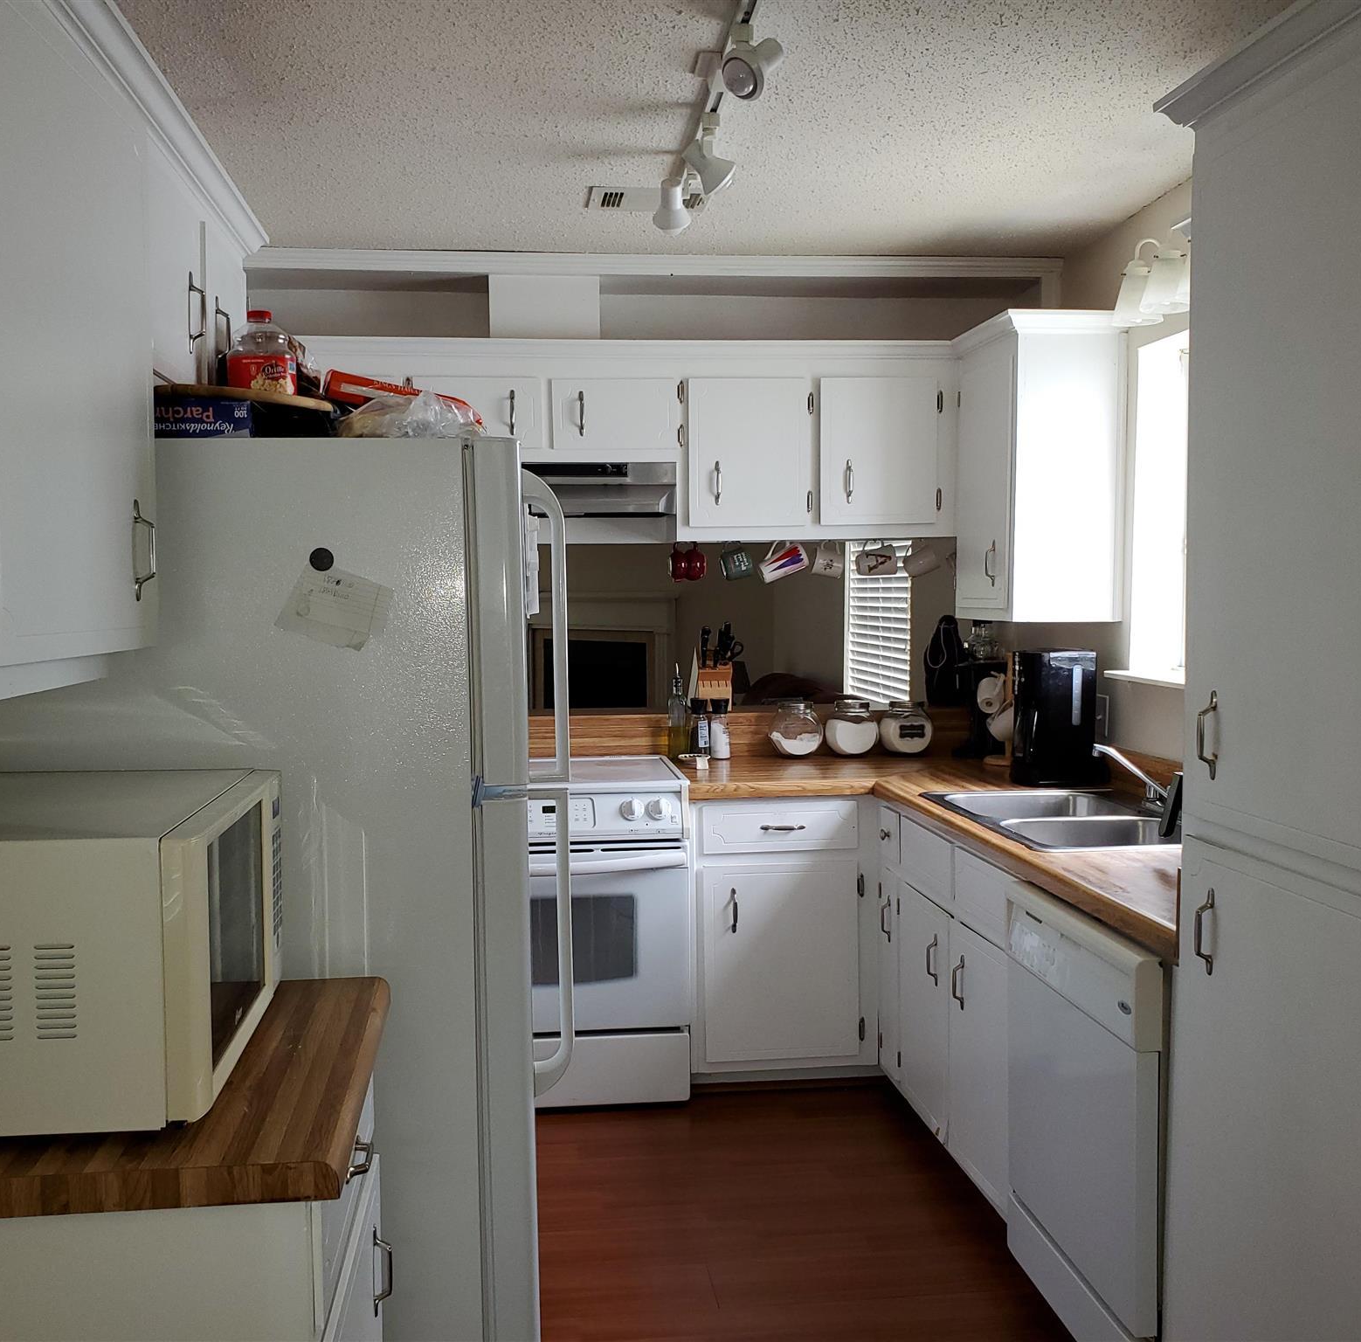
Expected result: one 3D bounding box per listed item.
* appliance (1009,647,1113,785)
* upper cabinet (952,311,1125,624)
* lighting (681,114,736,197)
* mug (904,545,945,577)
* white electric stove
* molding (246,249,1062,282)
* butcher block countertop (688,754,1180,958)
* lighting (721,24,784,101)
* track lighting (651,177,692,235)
[{"bbox_3d":[1.047,0.124,3.725,0.235,0.352,0.190,-2,4,-16],"label":"appliance"},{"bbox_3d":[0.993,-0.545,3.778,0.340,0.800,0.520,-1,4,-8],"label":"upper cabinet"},{"bbox_3d":[0.062,-1.044,2.734,0.127,0.160,0.090,-1,4,-9],"label":"lighting"},{"bbox_3d":[0.724,-0.337,4.048,0.098,0.113,0.085,-26,0,0],"label":"mug"},{"bbox_3d":[-0.379,0.756,3.983,0.758,0.928,0.640,-1,4,-8],"label":"white electric stove"},{"bbox_3d":[-0.062,-1.178,3.892,2.420,0.068,0.060,-1,4,-8],"label":"molding"},{"bbox_3d":[0.677,0.362,3.251,1.147,0.050,2.310,-1,4,-8],"label":"butcher block countertop"},{"bbox_3d":[0.109,-1.028,2.288,0.130,0.150,0.105,-4,5,-45],"label":"lighting"},{"bbox_3d":[-0.013,-1.083,3.131,0.098,0.138,0.120,-1,4,-8],"label":"track lighting"}]

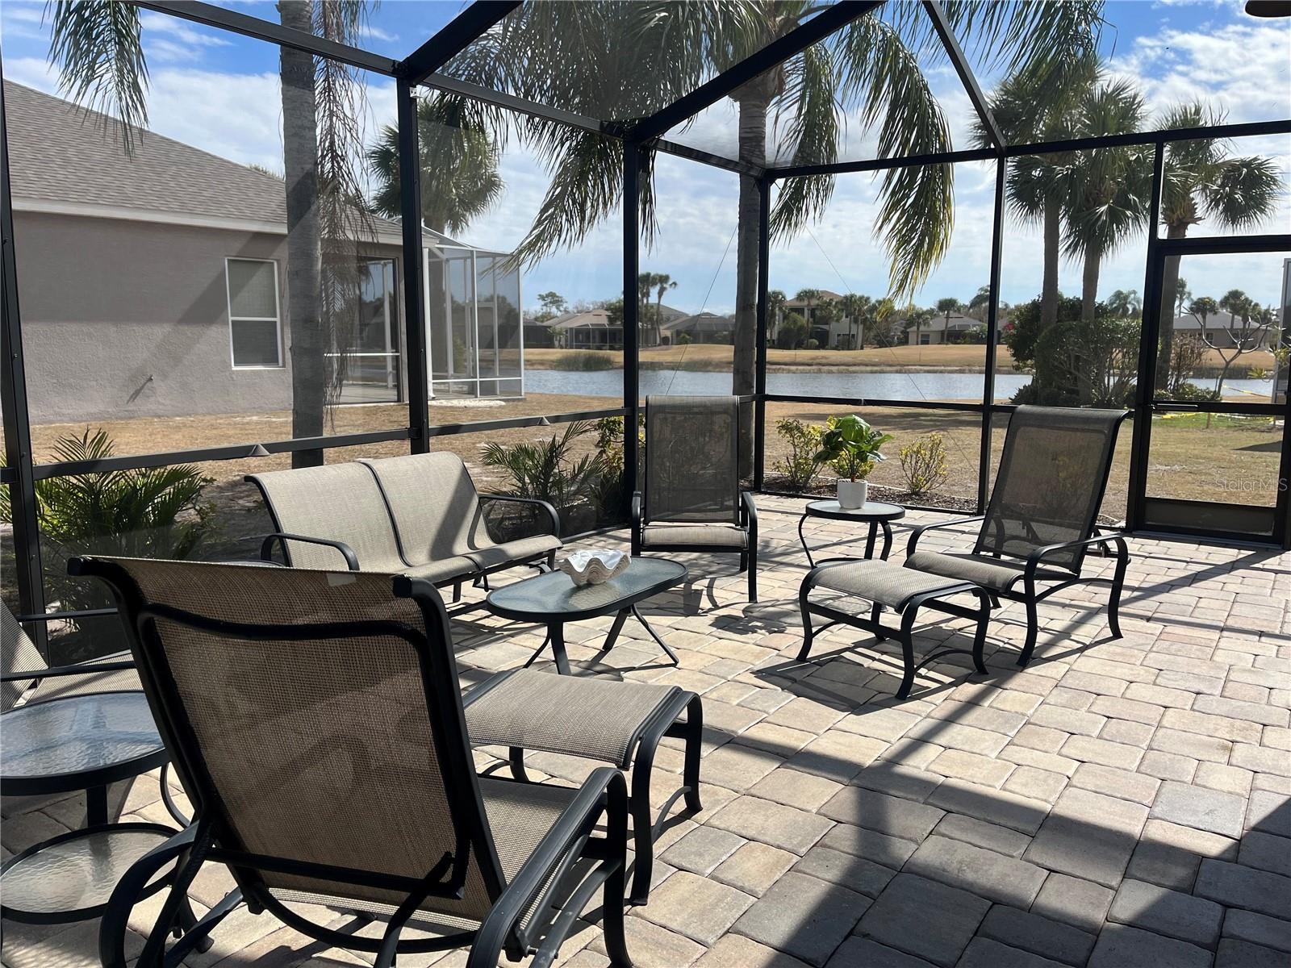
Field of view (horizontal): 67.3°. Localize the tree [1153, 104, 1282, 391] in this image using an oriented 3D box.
[{"bbox_3d":[16.324,-6.736,28.010,3.300,8.155,3.300,5,10,29],"label":"tree"}]

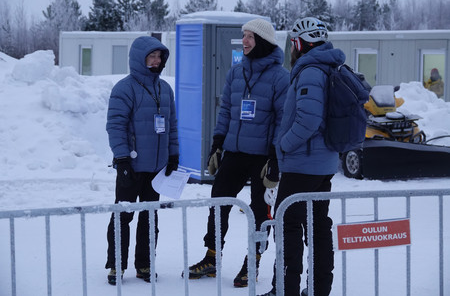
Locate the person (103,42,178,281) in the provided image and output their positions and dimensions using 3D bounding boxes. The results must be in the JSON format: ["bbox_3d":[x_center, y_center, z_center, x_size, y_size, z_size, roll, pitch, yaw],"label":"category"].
[{"bbox_3d":[-0.565,0.081,8.200,0.520,1.670,0.380,-2,5,-30],"label":"person"}]

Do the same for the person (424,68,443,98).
[{"bbox_3d":[5.357,-1.240,31.000,0.520,1.620,0.380,1,4,12],"label":"person"}]

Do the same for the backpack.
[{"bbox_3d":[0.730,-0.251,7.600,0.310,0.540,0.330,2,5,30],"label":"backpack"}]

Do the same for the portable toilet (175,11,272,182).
[{"bbox_3d":[-0.007,-0.695,16.200,1.080,2.270,1.120,-1,4,-19],"label":"portable toilet"}]

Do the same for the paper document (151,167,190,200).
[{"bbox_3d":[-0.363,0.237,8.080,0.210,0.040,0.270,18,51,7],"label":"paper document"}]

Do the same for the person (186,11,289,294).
[{"bbox_3d":[0.078,0.030,8.200,0.640,1.800,0.460,2,4,23],"label":"person"}]

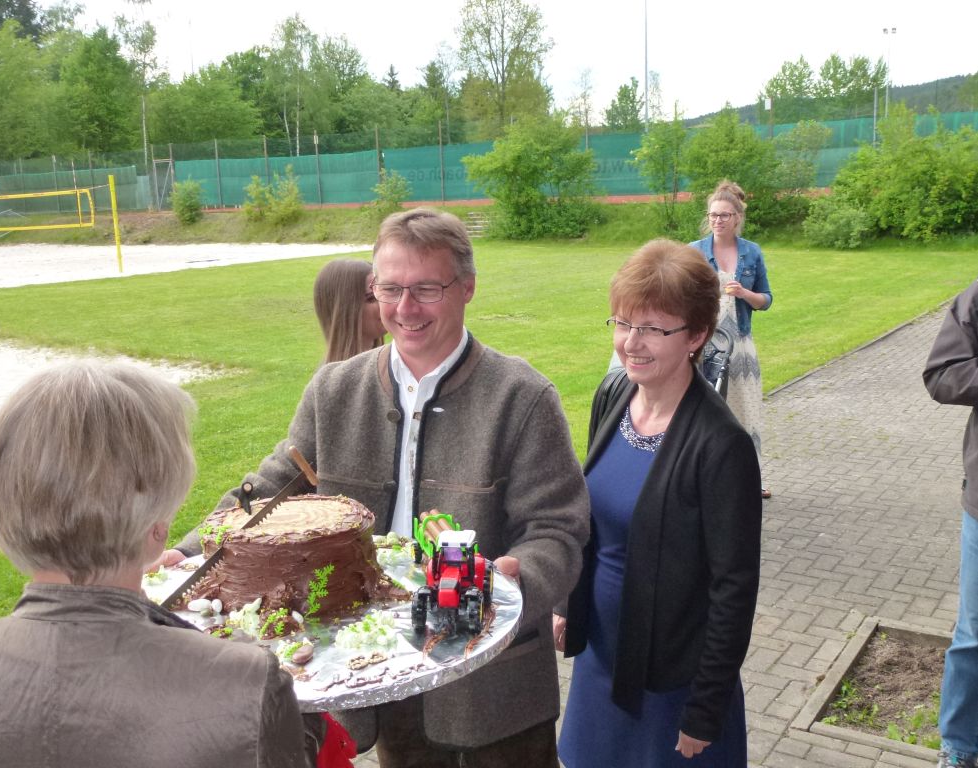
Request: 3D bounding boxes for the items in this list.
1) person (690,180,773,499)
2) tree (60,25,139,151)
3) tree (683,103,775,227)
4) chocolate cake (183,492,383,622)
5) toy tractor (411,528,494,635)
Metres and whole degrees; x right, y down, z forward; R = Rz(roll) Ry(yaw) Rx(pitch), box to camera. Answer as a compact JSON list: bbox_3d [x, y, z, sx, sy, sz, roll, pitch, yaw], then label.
[{"bbox_3d":[1.349,-0.233,5.494,0.520,1.788,0.340,0,10,15],"label":"person"},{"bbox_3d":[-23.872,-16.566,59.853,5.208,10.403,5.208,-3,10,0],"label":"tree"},{"bbox_3d":[6.910,-6.059,27.931,2.803,3.641,2.628,-3,10,0],"label":"tree"},{"bbox_3d":[-0.267,0.216,1.298,0.238,0.087,0.238,-2,11,-12],"label":"chocolate cake"},{"bbox_3d":[-0.036,0.231,1.176,0.082,0.102,0.152,3,11,13],"label":"toy tractor"}]

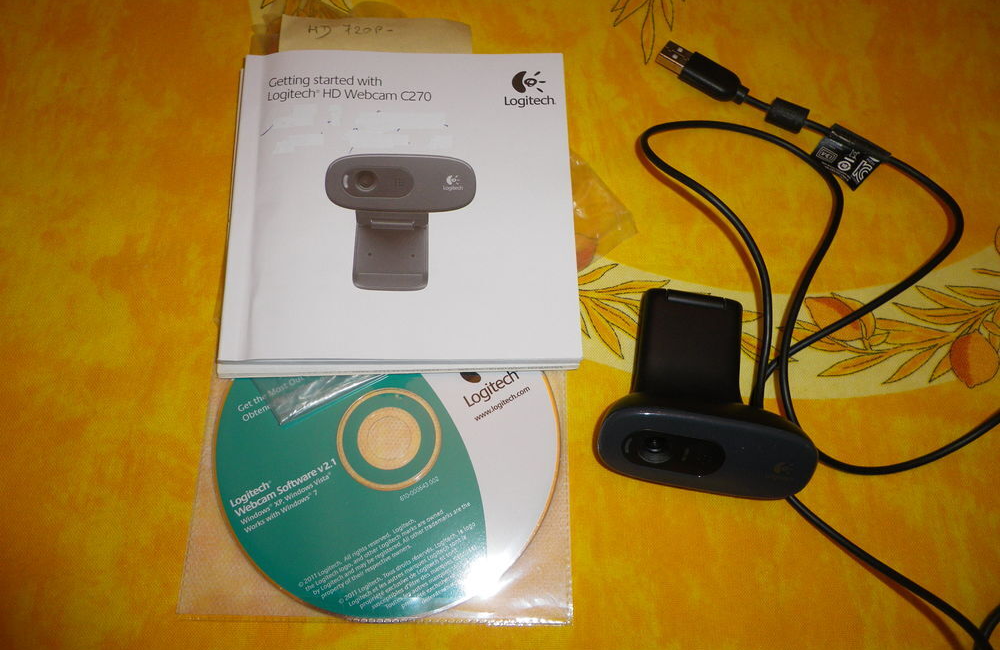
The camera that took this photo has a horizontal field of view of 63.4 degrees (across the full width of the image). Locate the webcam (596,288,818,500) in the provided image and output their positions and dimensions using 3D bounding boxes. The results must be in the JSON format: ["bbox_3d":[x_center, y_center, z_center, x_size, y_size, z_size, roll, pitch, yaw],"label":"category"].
[{"bbox_3d":[0.072,0.023,0.278,0.073,0.034,0.068,10,71,0],"label":"webcam"}]

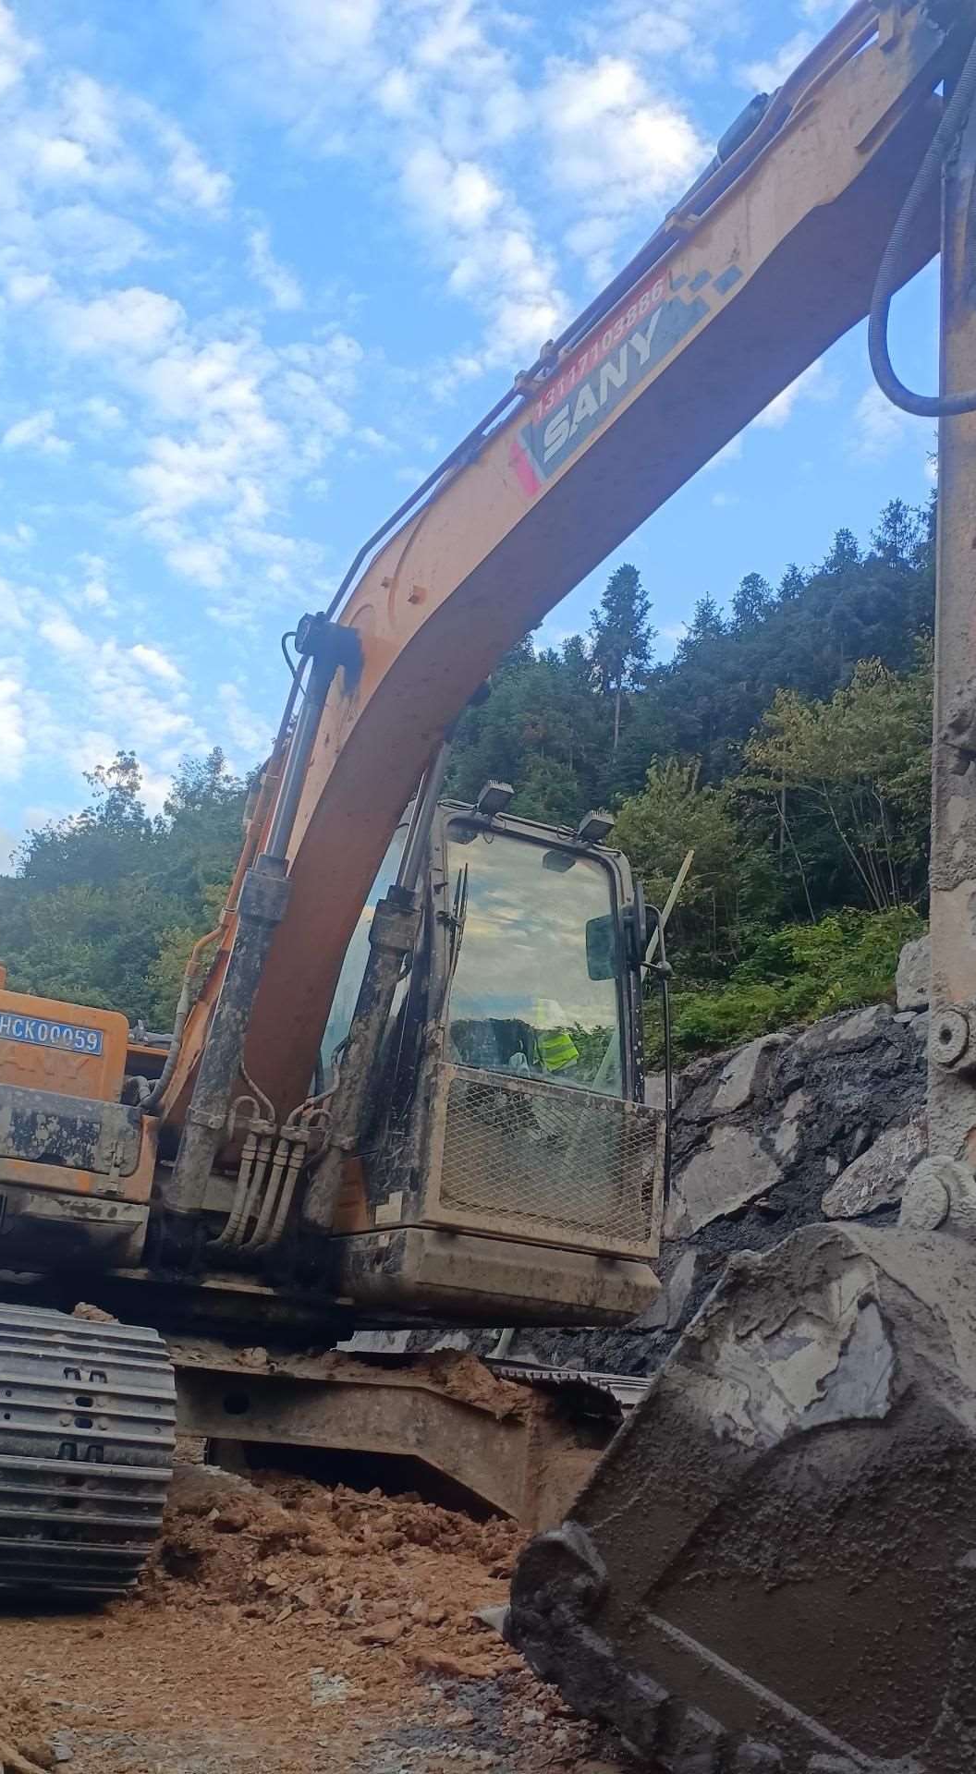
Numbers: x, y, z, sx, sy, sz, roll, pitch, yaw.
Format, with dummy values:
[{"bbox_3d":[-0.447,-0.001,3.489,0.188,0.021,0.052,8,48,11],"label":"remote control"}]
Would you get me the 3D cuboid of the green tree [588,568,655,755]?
[{"bbox_3d":[5.461,-9.166,72.648,2.720,8.578,2.720,1,-15,0],"label":"green tree"}]

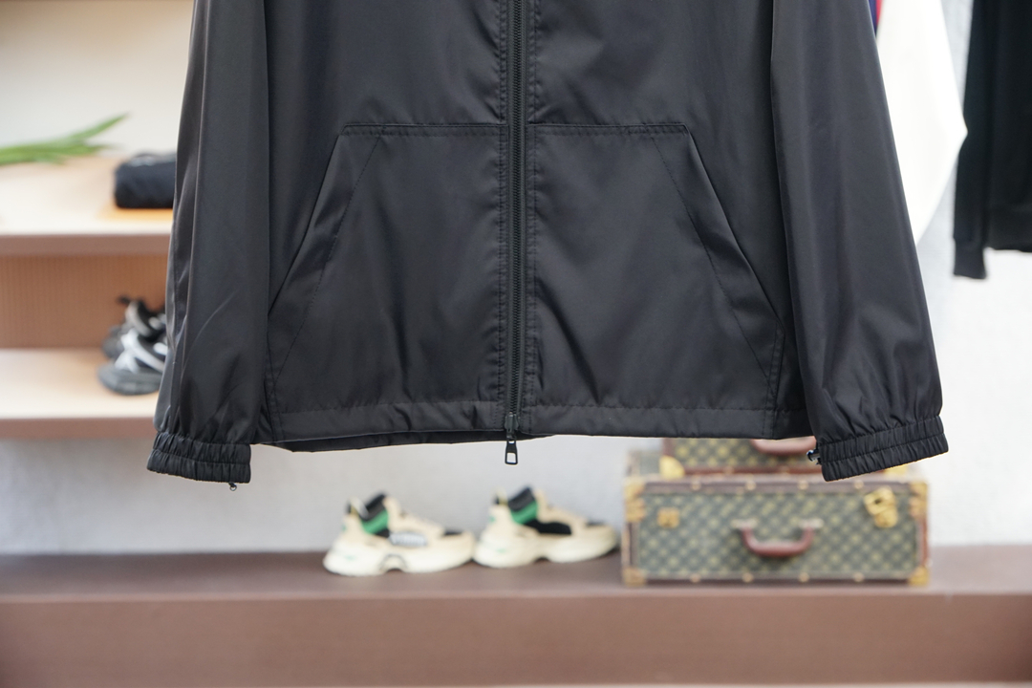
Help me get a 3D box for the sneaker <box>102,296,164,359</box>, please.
[{"bbox_3d":[-0.640,-0.019,4.256,0.300,0.130,0.112,-3,10,-15],"label":"sneaker"}]

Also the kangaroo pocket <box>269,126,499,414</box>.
[{"bbox_3d":[-0.120,-0.069,2.070,0.218,0.272,0.035,-1,10,-3],"label":"kangaroo pocket"}]

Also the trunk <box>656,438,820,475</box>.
[{"bbox_3d":[0.528,0.154,4.480,0.478,0.165,0.325,0,7,3],"label":"trunk"}]

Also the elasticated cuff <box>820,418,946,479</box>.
[{"bbox_3d":[0.344,0.098,2.090,0.117,0.036,0.050,-15,9,2],"label":"elasticated cuff"}]

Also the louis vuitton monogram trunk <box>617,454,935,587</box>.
[{"bbox_3d":[0.498,0.335,4.362,0.572,0.200,0.285,0,10,3],"label":"louis vuitton monogram trunk"}]

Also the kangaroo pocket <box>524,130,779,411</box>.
[{"bbox_3d":[0.128,-0.070,2.070,0.236,0.272,0.035,0,10,3],"label":"kangaroo pocket"}]

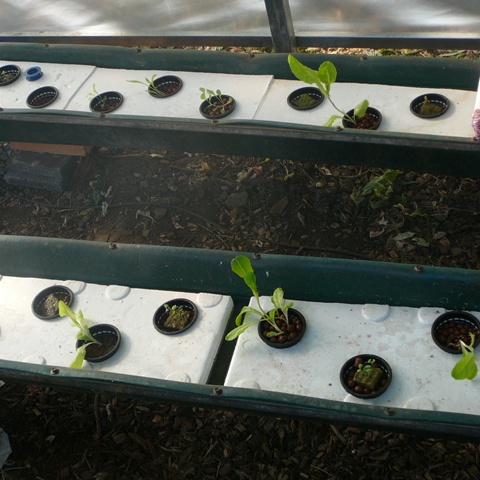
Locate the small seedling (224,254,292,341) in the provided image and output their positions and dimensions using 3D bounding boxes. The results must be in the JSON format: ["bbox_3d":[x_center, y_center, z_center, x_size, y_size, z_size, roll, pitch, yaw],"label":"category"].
[{"bbox_3d":[0.025,0.088,1.344,0.110,0.112,0.100,-7,47,8],"label":"small seedling"}]

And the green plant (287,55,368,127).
[{"bbox_3d":[0.168,-0.281,1.656,0.142,0.127,0.110,-7,47,8],"label":"green plant"}]

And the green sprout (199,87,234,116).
[{"bbox_3d":[-0.046,-0.282,1.769,0.065,0.050,0.050,-7,47,8],"label":"green sprout"}]

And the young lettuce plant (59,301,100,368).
[{"bbox_3d":[-0.256,0.149,1.387,0.066,0.083,0.090,-7,47,8],"label":"young lettuce plant"}]

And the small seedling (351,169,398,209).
[{"bbox_3d":[0.293,-0.120,1.903,0.103,0.060,0.090,-7,47,8],"label":"small seedling"}]

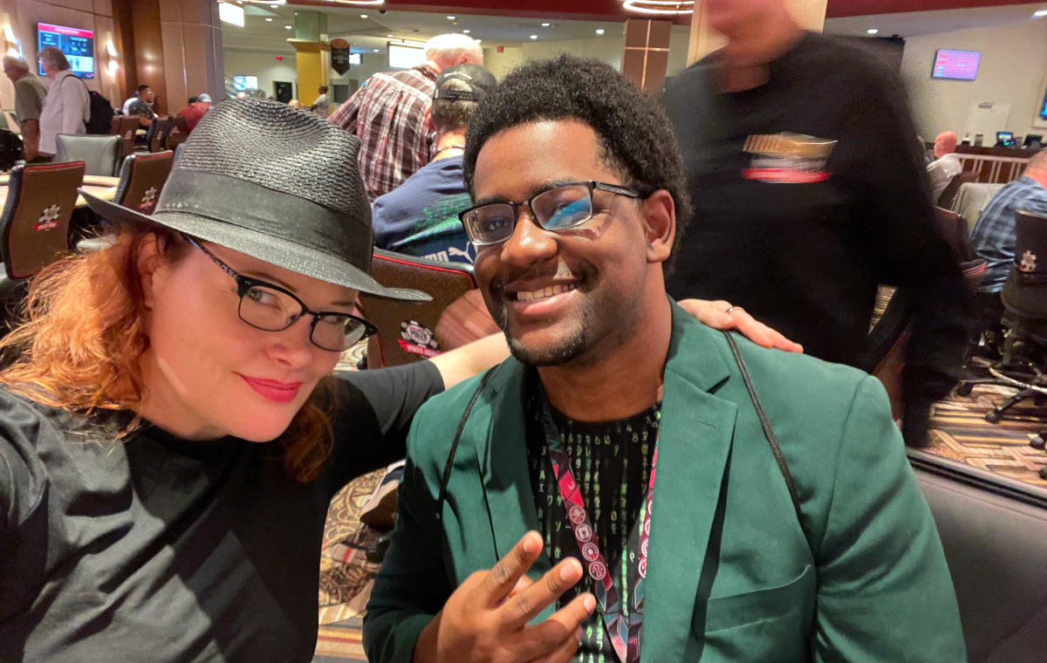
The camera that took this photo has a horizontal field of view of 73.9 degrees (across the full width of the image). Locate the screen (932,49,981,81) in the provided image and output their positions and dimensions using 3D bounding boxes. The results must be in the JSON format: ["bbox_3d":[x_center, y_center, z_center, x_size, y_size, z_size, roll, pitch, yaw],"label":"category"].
[{"bbox_3d":[8.812,-5.424,14.179,1.020,0.580,0.080,1,18,-7],"label":"screen"}]

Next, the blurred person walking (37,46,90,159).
[{"bbox_3d":[-4.239,-1.767,6.491,0.350,1.690,0.480,-2,18,-15],"label":"blurred person walking"}]

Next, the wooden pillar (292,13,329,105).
[{"bbox_3d":[-6.107,-7.219,20.058,0.750,3.600,0.750,5,18,5],"label":"wooden pillar"}]

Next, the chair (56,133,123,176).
[{"bbox_3d":[-3.100,-0.905,5.046,0.560,0.980,0.620,-6,20,-28],"label":"chair"}]

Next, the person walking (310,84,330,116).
[{"bbox_3d":[-5.224,-5.483,17.972,0.420,1.660,0.500,-4,19,-20],"label":"person walking"}]

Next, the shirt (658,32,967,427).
[{"bbox_3d":[0.571,-0.183,1.423,0.380,0.770,0.540,-9,21,-32],"label":"shirt"}]

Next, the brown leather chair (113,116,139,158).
[{"bbox_3d":[-4.930,-2.132,8.507,0.600,0.980,0.550,9,18,15],"label":"brown leather chair"}]

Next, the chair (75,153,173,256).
[{"bbox_3d":[-2.423,-0.571,4.196,0.620,1.000,0.530,3,18,-2],"label":"chair"}]

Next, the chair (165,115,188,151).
[{"bbox_3d":[-4.548,-2.248,8.903,0.600,0.980,0.550,10,19,21],"label":"chair"}]

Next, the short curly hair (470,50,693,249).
[{"bbox_3d":[0.053,-0.174,0.690,0.220,0.205,0.235,-6,-1,32],"label":"short curly hair"}]

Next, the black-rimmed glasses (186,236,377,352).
[{"bbox_3d":[-0.208,-0.037,0.573,0.140,0.045,0.140,34,6,38],"label":"black-rimmed glasses"}]

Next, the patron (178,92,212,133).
[{"bbox_3d":[-4.754,-2.763,10.119,0.530,1.320,0.750,5,18,5],"label":"patron"}]

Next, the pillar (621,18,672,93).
[{"bbox_3d":[1.737,-3.292,10.705,0.670,2.680,0.670,4,17,0],"label":"pillar"}]

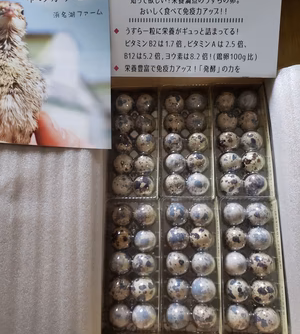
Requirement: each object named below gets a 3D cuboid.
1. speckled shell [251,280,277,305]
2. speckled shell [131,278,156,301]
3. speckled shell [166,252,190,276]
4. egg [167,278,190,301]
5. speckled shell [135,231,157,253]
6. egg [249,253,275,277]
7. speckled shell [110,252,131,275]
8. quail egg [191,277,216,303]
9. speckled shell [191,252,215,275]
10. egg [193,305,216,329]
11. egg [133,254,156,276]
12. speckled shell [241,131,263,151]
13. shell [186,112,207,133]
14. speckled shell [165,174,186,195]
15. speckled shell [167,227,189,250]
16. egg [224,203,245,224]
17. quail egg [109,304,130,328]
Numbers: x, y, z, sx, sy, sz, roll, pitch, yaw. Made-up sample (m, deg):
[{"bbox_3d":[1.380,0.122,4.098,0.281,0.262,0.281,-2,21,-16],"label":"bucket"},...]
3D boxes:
[{"bbox_3d":[0.128,0.141,0.339,0.026,0.032,0.026,-1,75,4],"label":"speckled shell"},{"bbox_3d":[-0.008,0.142,0.349,0.026,0.032,0.026,-1,75,4],"label":"speckled shell"},{"bbox_3d":[0.032,0.110,0.342,0.026,0.033,0.026,-1,75,3],"label":"speckled shell"},{"bbox_3d":[0.032,0.139,0.343,0.026,0.032,0.026,-1,74,5],"label":"egg"},{"bbox_3d":[-0.006,0.085,0.351,0.025,0.032,0.025,-1,75,3],"label":"speckled shell"},{"bbox_3d":[0.129,0.112,0.346,0.026,0.032,0.026,-1,75,4],"label":"egg"},{"bbox_3d":[-0.035,0.114,0.355,0.025,0.032,0.025,-1,74,5],"label":"speckled shell"},{"bbox_3d":[0.061,0.139,0.340,0.027,0.032,0.027,-1,74,5],"label":"quail egg"},{"bbox_3d":[0.062,0.113,0.351,0.026,0.032,0.026,-1,75,4],"label":"speckled shell"},{"bbox_3d":[0.061,0.167,0.337,0.026,0.032,0.026,-1,75,4],"label":"egg"},{"bbox_3d":[-0.007,0.115,0.354,0.026,0.033,0.026,-1,75,4],"label":"egg"},{"bbox_3d":[0.130,-0.033,0.383,0.026,0.032,0.026,-1,75,3],"label":"speckled shell"},{"bbox_3d":[0.061,-0.058,0.397,0.025,0.032,0.025,-1,75,4],"label":"shell"},{"bbox_3d":[0.030,0.021,0.367,0.025,0.032,0.025,-1,75,3],"label":"speckled shell"},{"bbox_3d":[0.033,0.085,0.359,0.026,0.033,0.026,-1,75,4],"label":"speckled shell"},{"bbox_3d":[0.101,0.056,0.360,0.026,0.032,0.026,-1,74,5],"label":"egg"},{"bbox_3d":[-0.034,0.169,0.341,0.024,0.032,0.024,-1,75,4],"label":"quail egg"}]

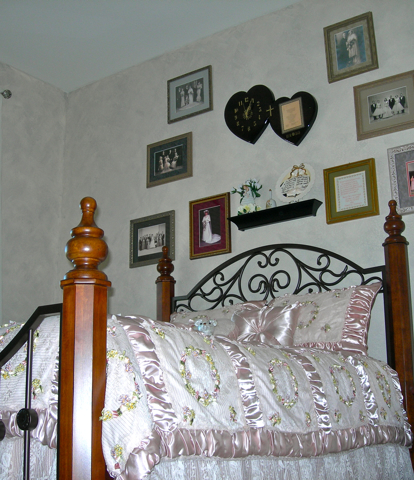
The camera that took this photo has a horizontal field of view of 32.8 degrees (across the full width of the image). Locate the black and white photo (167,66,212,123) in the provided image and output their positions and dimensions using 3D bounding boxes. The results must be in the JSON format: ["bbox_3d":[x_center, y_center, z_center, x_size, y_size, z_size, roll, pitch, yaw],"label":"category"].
[{"bbox_3d":[-0.114,-0.998,4.864,0.382,0.332,0.028,-11,-17,34],"label":"black and white photo"}]

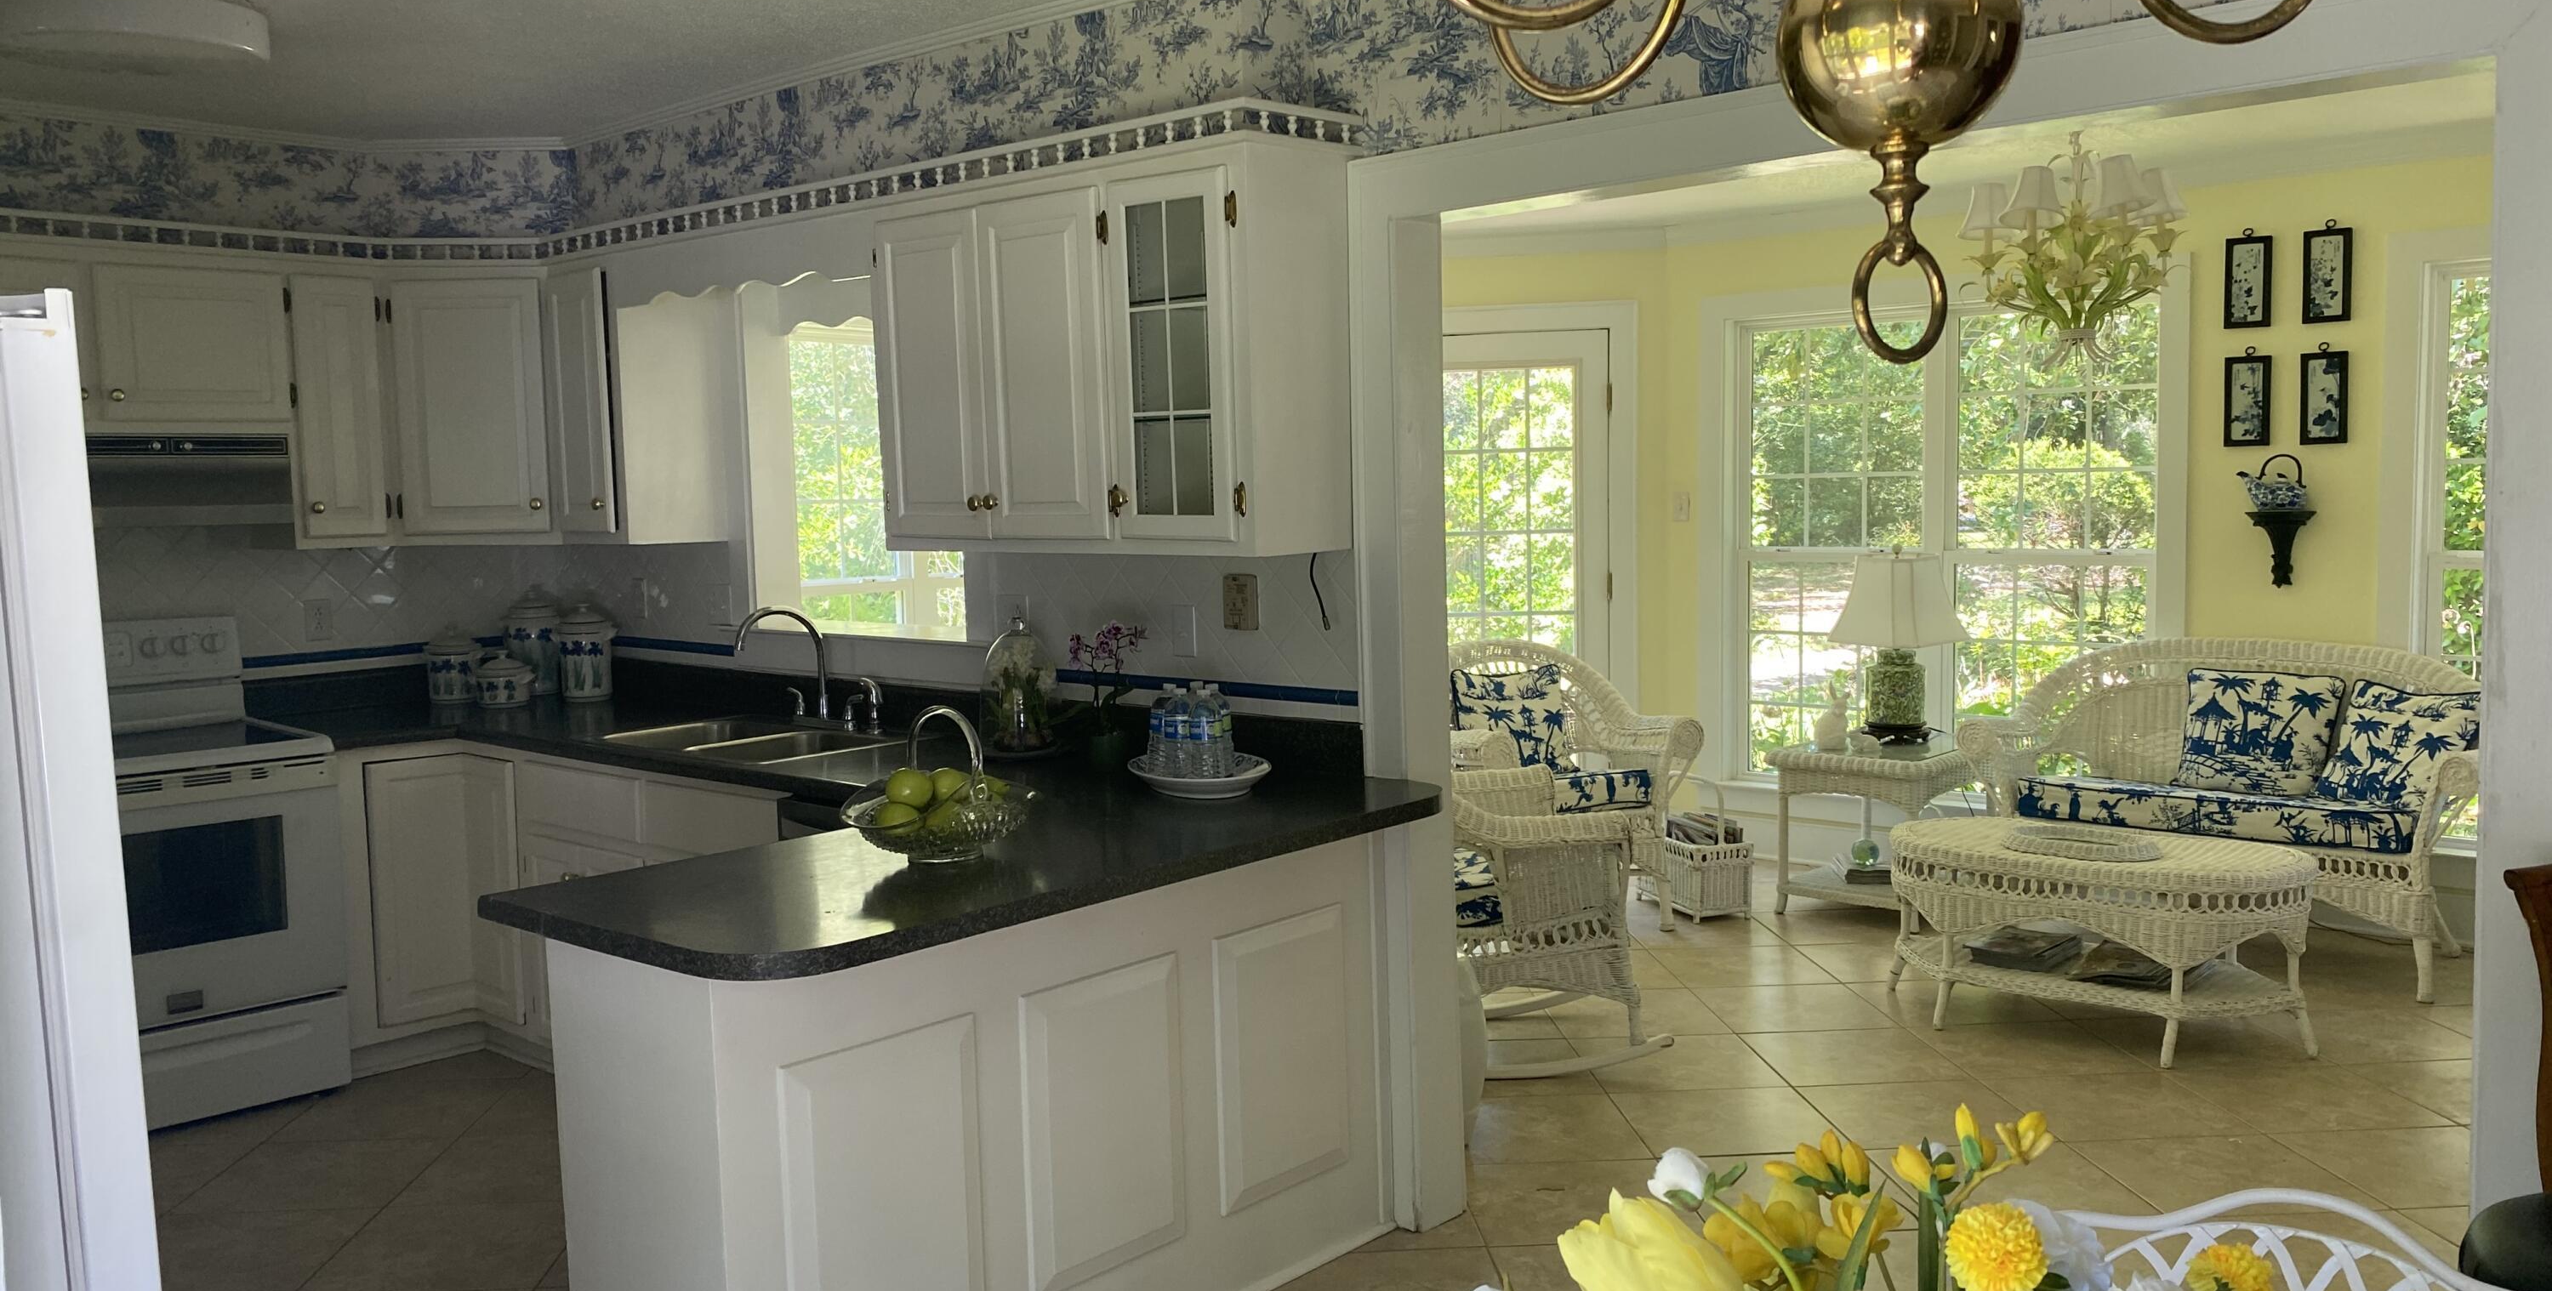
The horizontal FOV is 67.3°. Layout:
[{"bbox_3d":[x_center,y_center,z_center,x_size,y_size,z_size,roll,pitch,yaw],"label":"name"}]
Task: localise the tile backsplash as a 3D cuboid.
[{"bbox_3d":[-2.313,-0.115,5.127,0.990,0.450,1.370,3,6,41],"label":"tile backsplash"}]

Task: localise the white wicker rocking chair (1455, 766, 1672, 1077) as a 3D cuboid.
[{"bbox_3d":[0.541,0.586,5.267,0.920,0.950,0.800,-1,5,-4],"label":"white wicker rocking chair"}]

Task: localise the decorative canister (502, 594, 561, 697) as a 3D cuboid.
[{"bbox_3d":[-2.286,-0.008,5.893,0.180,0.310,0.170,-3,5,-21],"label":"decorative canister"}]

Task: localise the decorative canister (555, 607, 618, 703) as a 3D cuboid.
[{"bbox_3d":[-2.002,0.019,5.535,0.180,0.278,0.160,-3,5,-20],"label":"decorative canister"}]

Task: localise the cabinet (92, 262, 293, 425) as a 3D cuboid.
[{"bbox_3d":[-2.907,-0.781,5.053,0.310,0.395,0.450,3,6,42],"label":"cabinet"}]

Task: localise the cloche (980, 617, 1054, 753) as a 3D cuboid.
[{"bbox_3d":[-0.569,0.086,4.222,0.170,0.299,0.170,-2,5,-8],"label":"cloche"}]

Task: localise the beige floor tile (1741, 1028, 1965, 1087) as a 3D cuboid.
[{"bbox_3d":[1.492,1.071,4.963,0.455,0.010,0.455,-2,5,-3],"label":"beige floor tile"}]

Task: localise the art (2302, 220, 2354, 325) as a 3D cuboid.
[{"bbox_3d":[3.275,-1.161,5.969,0.140,0.330,0.025,3,6,42],"label":"art"}]

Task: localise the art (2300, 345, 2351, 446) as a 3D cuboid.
[{"bbox_3d":[3.286,-0.786,6.000,0.140,0.320,0.025,3,6,42],"label":"art"}]

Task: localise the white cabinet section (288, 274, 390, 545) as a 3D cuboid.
[{"bbox_3d":[-2.623,-0.644,5.234,0.320,0.710,0.230,3,7,41],"label":"white cabinet section"}]

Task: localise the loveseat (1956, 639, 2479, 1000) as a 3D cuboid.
[{"bbox_3d":[2.930,0.470,5.890,1.460,0.950,0.720,3,6,42],"label":"loveseat"}]

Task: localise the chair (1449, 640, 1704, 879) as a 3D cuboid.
[{"bbox_3d":[0.912,0.463,6.671,0.820,0.950,0.770,-3,5,-22],"label":"chair"}]

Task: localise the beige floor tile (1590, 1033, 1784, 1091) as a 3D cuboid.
[{"bbox_3d":[1.040,1.083,4.969,0.457,0.010,0.457,-1,5,-3],"label":"beige floor tile"}]

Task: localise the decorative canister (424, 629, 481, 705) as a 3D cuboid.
[{"bbox_3d":[-2.447,0.065,5.703,0.160,0.232,0.160,3,6,42],"label":"decorative canister"}]

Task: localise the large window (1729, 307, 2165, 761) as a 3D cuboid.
[{"bbox_3d":[2.390,-0.342,6.909,1.560,1.740,0.100,3,6,42],"label":"large window"}]

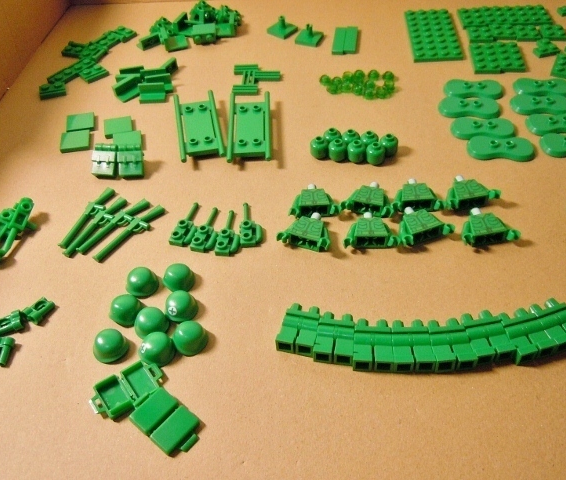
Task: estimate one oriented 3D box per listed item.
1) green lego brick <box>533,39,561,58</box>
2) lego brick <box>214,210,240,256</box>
[{"bbox_3d":[0.174,-0.128,0.370,0.016,0.005,0.016,-19,50,-12],"label":"green lego brick"},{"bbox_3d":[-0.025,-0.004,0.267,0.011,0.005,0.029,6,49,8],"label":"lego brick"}]

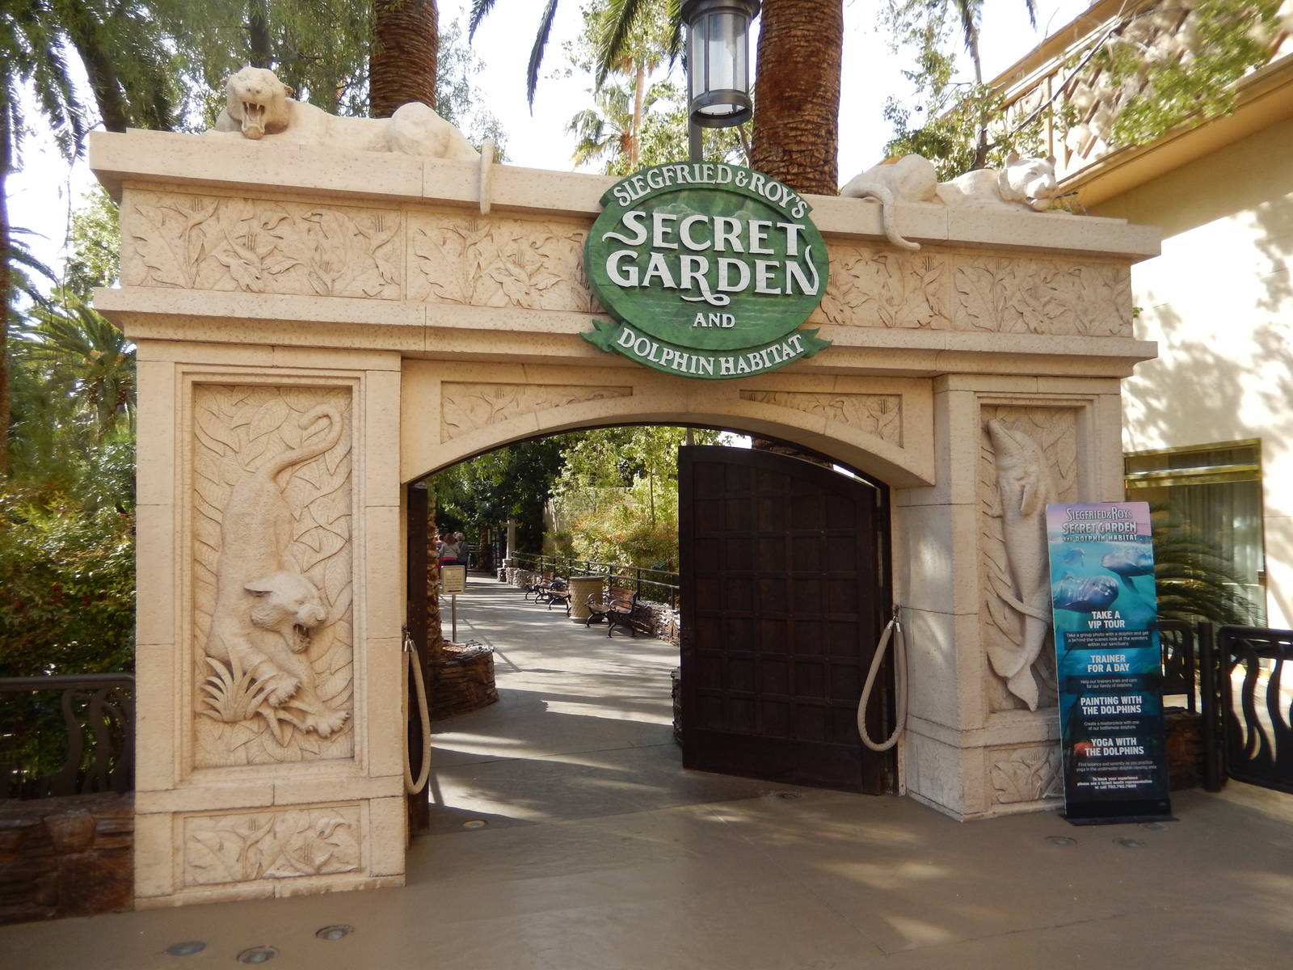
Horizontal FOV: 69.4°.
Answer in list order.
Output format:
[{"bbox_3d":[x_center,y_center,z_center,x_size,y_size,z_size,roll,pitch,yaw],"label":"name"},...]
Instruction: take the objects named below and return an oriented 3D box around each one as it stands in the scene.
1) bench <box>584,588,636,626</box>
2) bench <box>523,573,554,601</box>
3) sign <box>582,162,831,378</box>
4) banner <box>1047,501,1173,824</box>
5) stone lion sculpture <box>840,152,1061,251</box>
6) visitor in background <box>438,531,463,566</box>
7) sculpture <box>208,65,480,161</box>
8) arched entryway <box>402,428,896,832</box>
[{"bbox_3d":[-0.604,2.170,16.232,0.600,0.750,1.850,0,-3,-15],"label":"bench"},{"bbox_3d":[-2.690,2.547,23.671,0.600,0.750,1.830,0,-3,-15],"label":"bench"},{"bbox_3d":[0.352,-1.155,4.984,1.410,1.170,0.130,0,-3,-15],"label":"sign"},{"bbox_3d":[2.798,1.023,5.588,0.630,1.860,0.200,-1,-3,-3],"label":"banner"},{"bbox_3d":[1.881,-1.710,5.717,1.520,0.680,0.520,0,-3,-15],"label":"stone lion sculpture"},{"bbox_3d":[-5.934,2.299,28.367,0.520,1.660,0.340,0,-3,-11],"label":"visitor in background"},{"bbox_3d":[-1.531,-1.832,4.807,1.320,0.480,0.500,0,-3,-15],"label":"sculpture"},{"bbox_3d":[0.204,0.775,5.479,3.120,2.420,0.600,0,-3,-15],"label":"arched entryway"}]

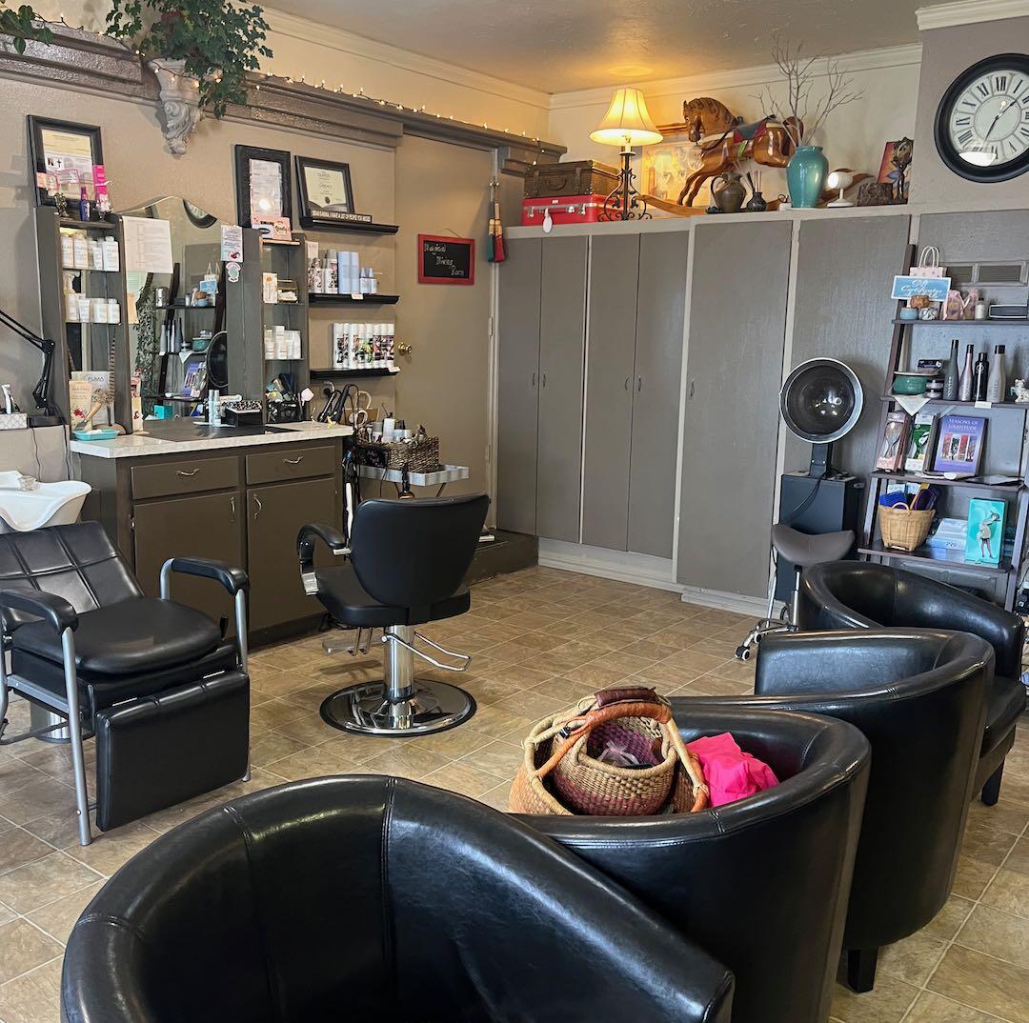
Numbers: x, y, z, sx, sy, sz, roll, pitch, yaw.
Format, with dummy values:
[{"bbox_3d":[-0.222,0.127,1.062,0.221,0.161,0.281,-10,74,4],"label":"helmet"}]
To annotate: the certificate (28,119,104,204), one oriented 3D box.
[{"bbox_3d":[-1.694,-1.317,3.917,0.025,0.320,0.285,4,10,38],"label":"certificate"}]

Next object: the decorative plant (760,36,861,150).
[{"bbox_3d":[1.408,-1.989,4.900,0.460,0.530,0.300,9,13,37],"label":"decorative plant"}]

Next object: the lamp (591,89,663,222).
[{"bbox_3d":[0.602,-1.936,5.597,0.394,0.695,0.394,1,11,0],"label":"lamp"}]

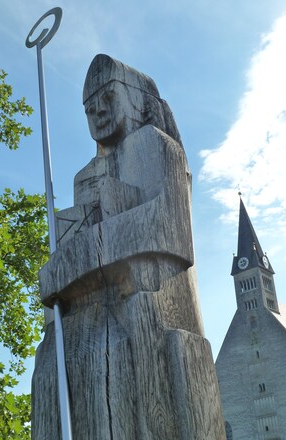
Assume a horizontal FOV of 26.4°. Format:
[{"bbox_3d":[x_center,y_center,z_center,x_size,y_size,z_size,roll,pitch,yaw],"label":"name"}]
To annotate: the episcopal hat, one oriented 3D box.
[{"bbox_3d":[-0.123,-0.736,3.372,0.328,0.257,0.271,18,-32,-39],"label":"episcopal hat"}]

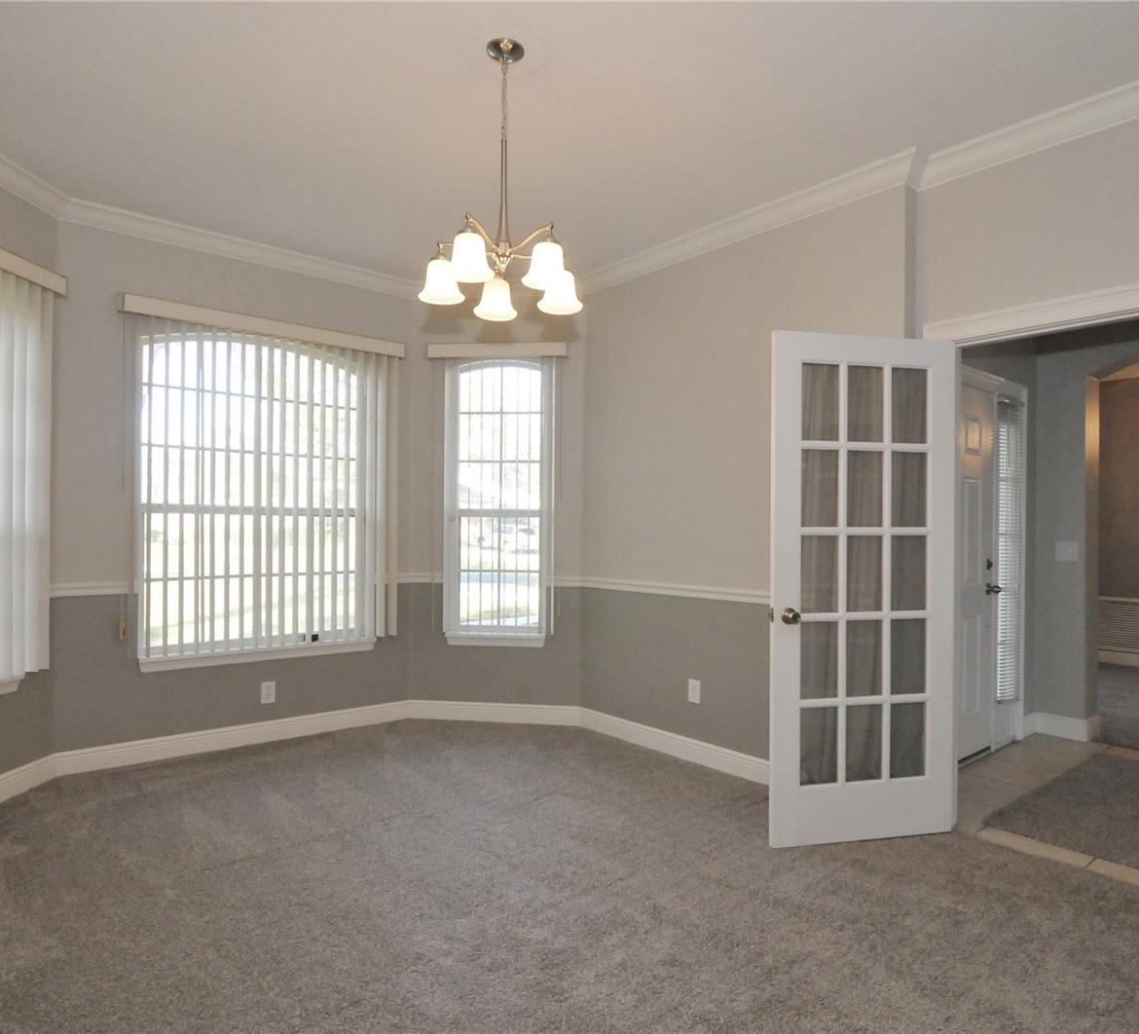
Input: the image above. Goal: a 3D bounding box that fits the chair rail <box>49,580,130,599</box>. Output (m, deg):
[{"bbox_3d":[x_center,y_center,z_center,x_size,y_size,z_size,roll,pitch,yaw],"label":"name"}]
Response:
[{"bbox_3d":[-2.360,0.363,3.456,0.322,0.067,0.022,1,-1,-38],"label":"chair rail"}]

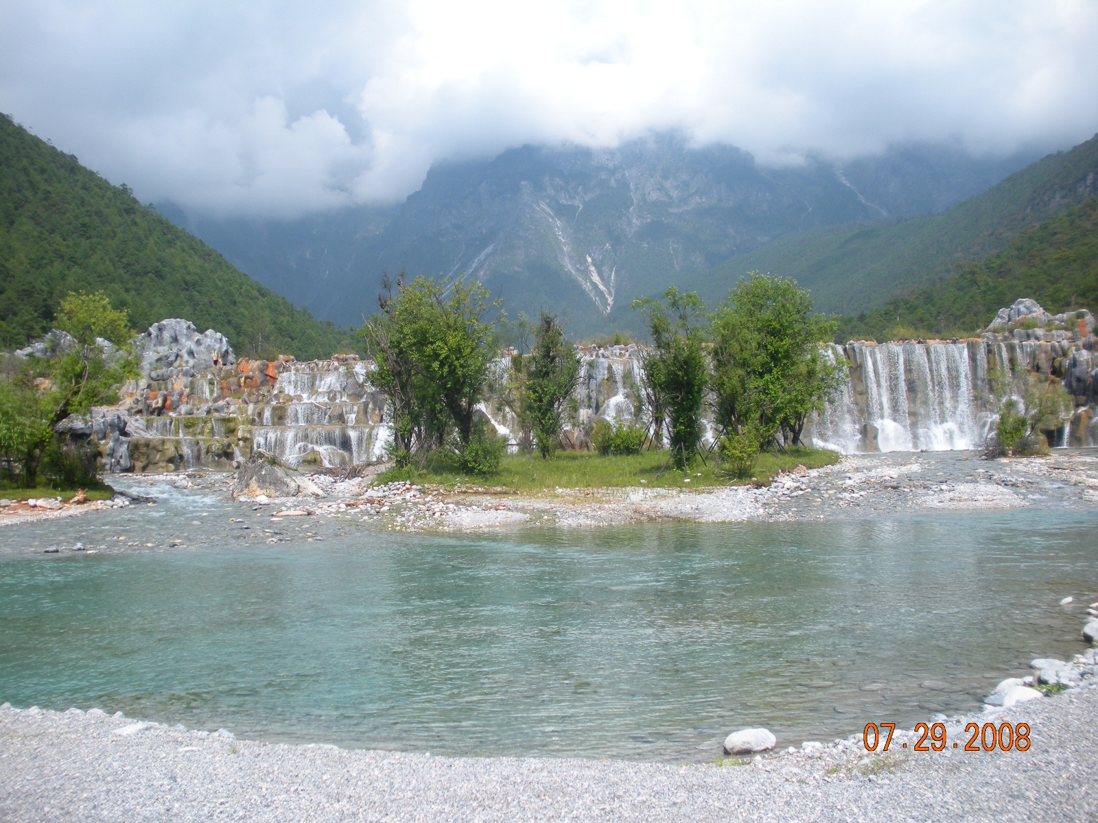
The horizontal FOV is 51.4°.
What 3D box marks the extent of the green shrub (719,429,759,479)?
[{"bbox_3d":[5.445,1.232,32.800,1.160,1.450,1.100,0,1,0],"label":"green shrub"}]

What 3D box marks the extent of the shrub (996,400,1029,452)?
[{"bbox_3d":[18.782,0.609,46.300,1.360,2.230,1.290,0,1,0],"label":"shrub"}]

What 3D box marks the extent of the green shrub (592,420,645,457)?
[{"bbox_3d":[2.769,1.094,45.500,2.150,1.400,2.050,0,1,0],"label":"green shrub"}]

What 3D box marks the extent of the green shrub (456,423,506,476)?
[{"bbox_3d":[-2.018,1.137,34.000,1.510,1.580,1.430,0,1,0],"label":"green shrub"}]

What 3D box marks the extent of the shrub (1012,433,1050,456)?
[{"bbox_3d":[19.437,1.330,46.000,1.520,0.970,1.440,0,1,0],"label":"shrub"}]

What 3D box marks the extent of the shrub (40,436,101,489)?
[{"bbox_3d":[-12.739,1.375,30.500,1.630,1.400,1.550,0,1,0],"label":"shrub"}]

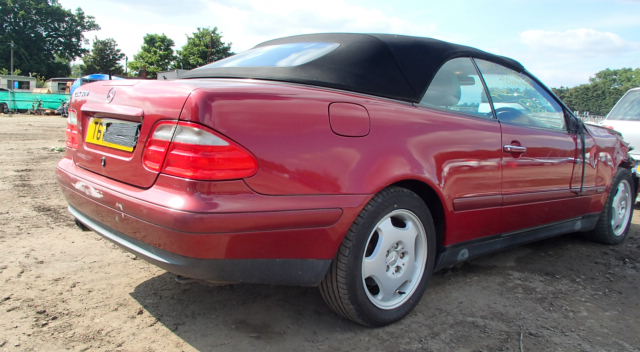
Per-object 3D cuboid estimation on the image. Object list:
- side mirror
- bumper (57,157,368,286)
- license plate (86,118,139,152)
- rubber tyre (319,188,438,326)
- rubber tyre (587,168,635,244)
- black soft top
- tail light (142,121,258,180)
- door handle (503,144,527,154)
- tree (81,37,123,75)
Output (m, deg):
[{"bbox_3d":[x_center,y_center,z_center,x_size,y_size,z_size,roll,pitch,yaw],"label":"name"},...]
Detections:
[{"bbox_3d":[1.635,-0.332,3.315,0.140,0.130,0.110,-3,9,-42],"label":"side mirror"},{"bbox_3d":[-0.700,0.124,2.349,0.770,0.410,1.700,-3,9,-42],"label":"bumper"},{"bbox_3d":[-0.868,-0.175,2.146,0.015,0.111,0.520,15,-3,-43],"label":"license plate"},{"bbox_3d":[0.265,0.342,2.259,0.616,0.616,0.220,-3,9,-42],"label":"rubber tyre"},{"bbox_3d":[2.263,0.240,4.056,0.616,0.616,0.215,-3,9,-42],"label":"rubber tyre"},{"bbox_3d":[0.177,-0.621,3.030,1.940,0.425,1.400,-3,9,-42],"label":"black soft top"},{"bbox_3d":[-0.428,-0.099,1.773,0.215,0.175,0.475,-3,9,-42],"label":"tail light"},{"bbox_3d":[1.030,-0.141,2.754,0.235,0.042,0.045,-3,9,-42],"label":"door handle"},{"bbox_3d":[-23.216,-10.779,55.468,4.462,8.149,4.462,-3,9,-42],"label":"tree"}]

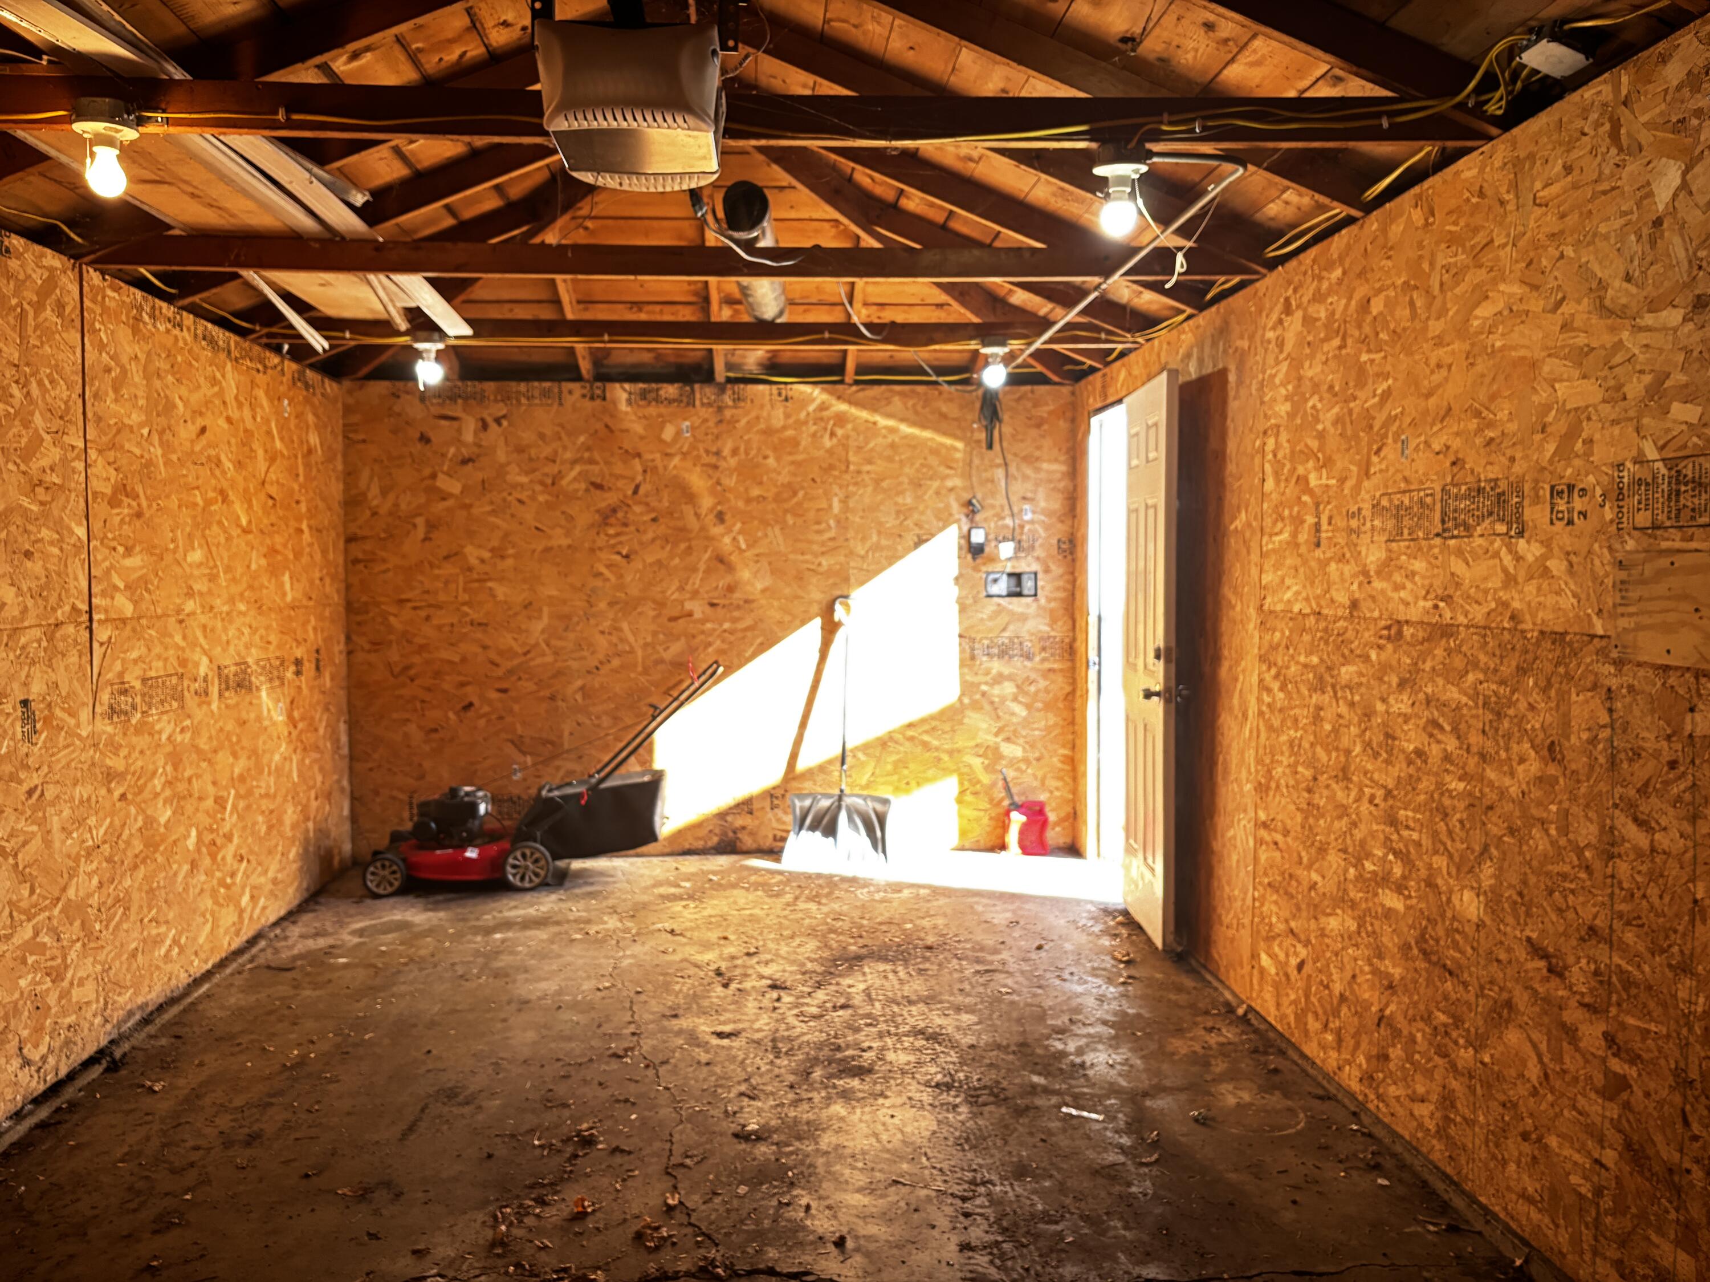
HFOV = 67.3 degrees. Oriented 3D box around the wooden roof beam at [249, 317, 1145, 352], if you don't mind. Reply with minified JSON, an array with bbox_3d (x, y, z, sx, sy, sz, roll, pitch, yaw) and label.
[{"bbox_3d":[-0.556,-1.197,5.006,3.430,0.092,0.045,0,3,-4],"label":"wooden roof beam"}]

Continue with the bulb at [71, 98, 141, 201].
[{"bbox_3d":[-1.407,-0.923,2.414,0.117,0.193,0.117,0,3,-4],"label":"bulb"}]

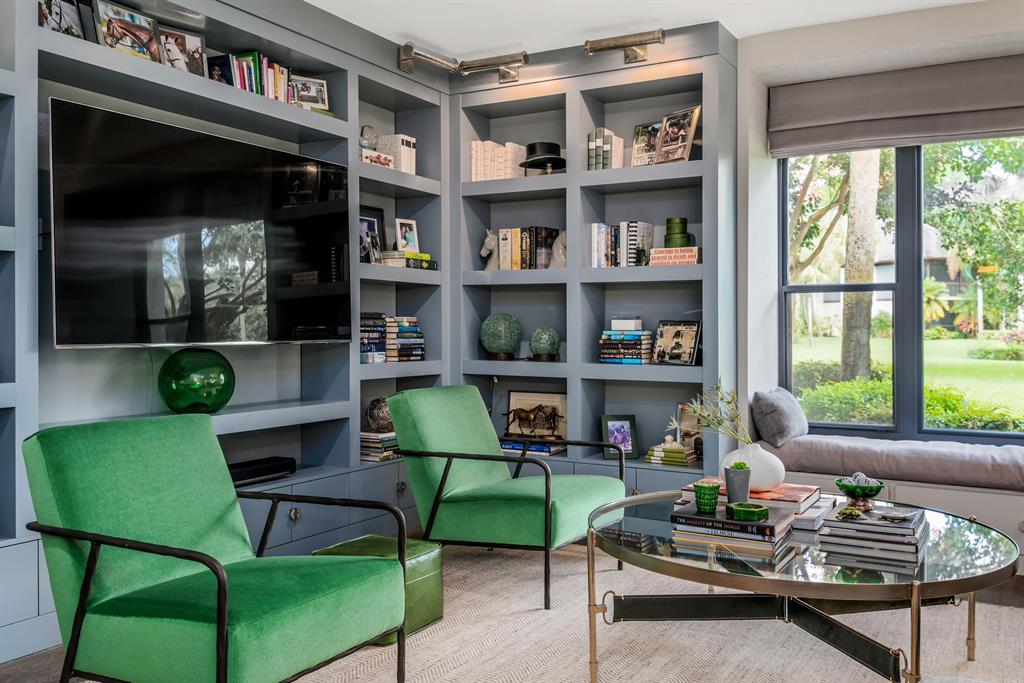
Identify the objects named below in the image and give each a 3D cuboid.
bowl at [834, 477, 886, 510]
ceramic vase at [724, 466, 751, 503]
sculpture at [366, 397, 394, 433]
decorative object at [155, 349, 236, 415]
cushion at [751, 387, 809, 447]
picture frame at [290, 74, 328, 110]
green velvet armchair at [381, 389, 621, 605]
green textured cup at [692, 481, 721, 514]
[{"bbox_3d":[1.087,0.480,2.660,0.154,0.094,0.154,1,1,30],"label":"bowl"},{"bbox_3d":[0.708,0.458,2.671,0.081,0.130,0.081,1,1,30],"label":"ceramic vase"},{"bbox_3d":[-0.693,0.404,4.661,0.186,0.186,0.186,1,1,30],"label":"sculpture"},{"bbox_3d":[-1.329,0.167,3.603,0.325,0.277,0.325,1,1,30],"label":"decorative object"},{"bbox_3d":[1.403,0.390,4.481,0.160,0.330,0.450,-25,-11,28],"label":"cushion"},{"bbox_3d":[-0.974,-1.190,4.085,0.184,0.145,0.030,-1,-6,-35],"label":"picture frame"},{"bbox_3d":[-0.028,0.619,3.770,0.884,0.808,0.668,1,1,33],"label":"green velvet armchair"},{"bbox_3d":[0.581,0.464,2.540,0.077,0.080,0.077,0,1,0],"label":"green textured cup"}]

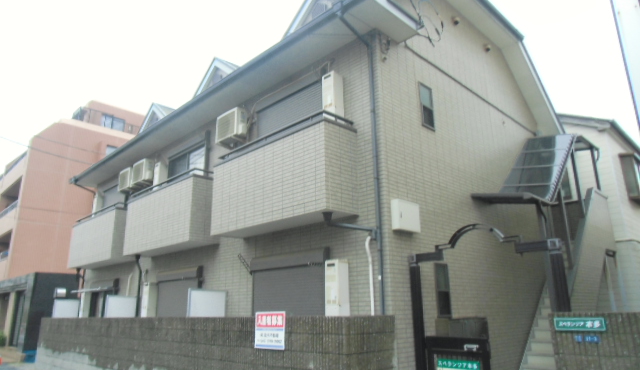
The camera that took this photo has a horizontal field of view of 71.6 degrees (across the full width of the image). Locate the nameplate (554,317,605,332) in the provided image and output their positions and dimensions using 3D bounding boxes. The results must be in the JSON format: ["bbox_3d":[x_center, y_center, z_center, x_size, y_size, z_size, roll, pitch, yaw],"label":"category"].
[{"bbox_3d":[2.555,1.369,4.353,0.430,0.122,0.025,-12,-19,36],"label":"nameplate"}]

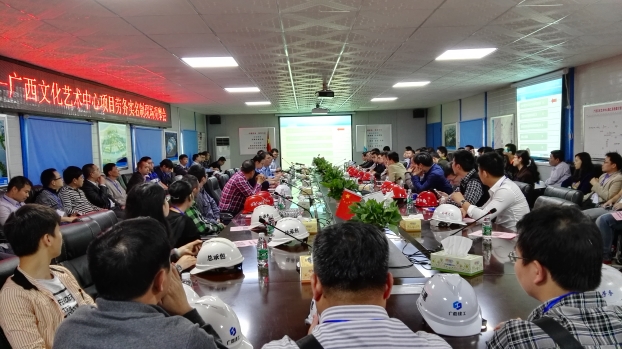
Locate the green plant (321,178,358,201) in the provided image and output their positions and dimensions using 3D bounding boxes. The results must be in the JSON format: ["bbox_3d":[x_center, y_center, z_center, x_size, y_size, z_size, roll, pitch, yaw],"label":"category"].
[{"bbox_3d":[0.373,0.183,6.130,0.480,0.270,0.450,-2,4,-1],"label":"green plant"}]

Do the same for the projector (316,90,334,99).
[{"bbox_3d":[0.271,-1.444,8.327,0.300,0.120,0.360,-2,4,-1],"label":"projector"}]

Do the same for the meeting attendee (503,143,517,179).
[{"bbox_3d":[3.354,0.161,8.071,0.700,1.340,0.500,-1,4,15],"label":"meeting attendee"}]

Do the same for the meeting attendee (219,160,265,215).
[{"bbox_3d":[-0.973,0.446,6.582,0.750,1.270,0.520,-3,4,-20],"label":"meeting attendee"}]

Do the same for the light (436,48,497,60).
[{"bbox_3d":[1.939,-1.513,5.789,0.600,0.050,0.600,-2,4,-1],"label":"light"}]

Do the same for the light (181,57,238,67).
[{"bbox_3d":[-1.233,-1.401,5.746,0.600,0.050,0.600,-2,4,-1],"label":"light"}]

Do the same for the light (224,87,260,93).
[{"bbox_3d":[-1.279,-1.607,8.744,0.600,0.050,0.600,-2,4,-1],"label":"light"}]

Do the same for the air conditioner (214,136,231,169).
[{"bbox_3d":[-2.869,-0.306,15.077,0.500,1.780,0.360,-2,4,-3],"label":"air conditioner"}]

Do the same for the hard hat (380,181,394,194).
[{"bbox_3d":[1.043,0.176,6.172,0.280,0.156,0.220,2,5,44],"label":"hard hat"}]

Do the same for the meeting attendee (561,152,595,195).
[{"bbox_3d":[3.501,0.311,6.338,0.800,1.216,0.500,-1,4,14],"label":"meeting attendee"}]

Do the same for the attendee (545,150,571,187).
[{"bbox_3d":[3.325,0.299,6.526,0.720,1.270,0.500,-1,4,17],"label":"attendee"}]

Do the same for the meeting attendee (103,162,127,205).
[{"bbox_3d":[-2.770,0.446,6.972,0.800,1.240,0.500,-2,4,-5],"label":"meeting attendee"}]

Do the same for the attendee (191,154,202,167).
[{"bbox_3d":[-2.510,0.138,11.102,0.750,1.250,0.520,-2,4,-3],"label":"attendee"}]

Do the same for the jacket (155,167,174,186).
[{"bbox_3d":[-2.879,0.156,9.089,0.420,0.640,0.500,0,4,24],"label":"jacket"}]

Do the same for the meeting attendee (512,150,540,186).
[{"bbox_3d":[3.050,0.263,7.083,0.800,1.238,0.500,-1,4,17],"label":"meeting attendee"}]

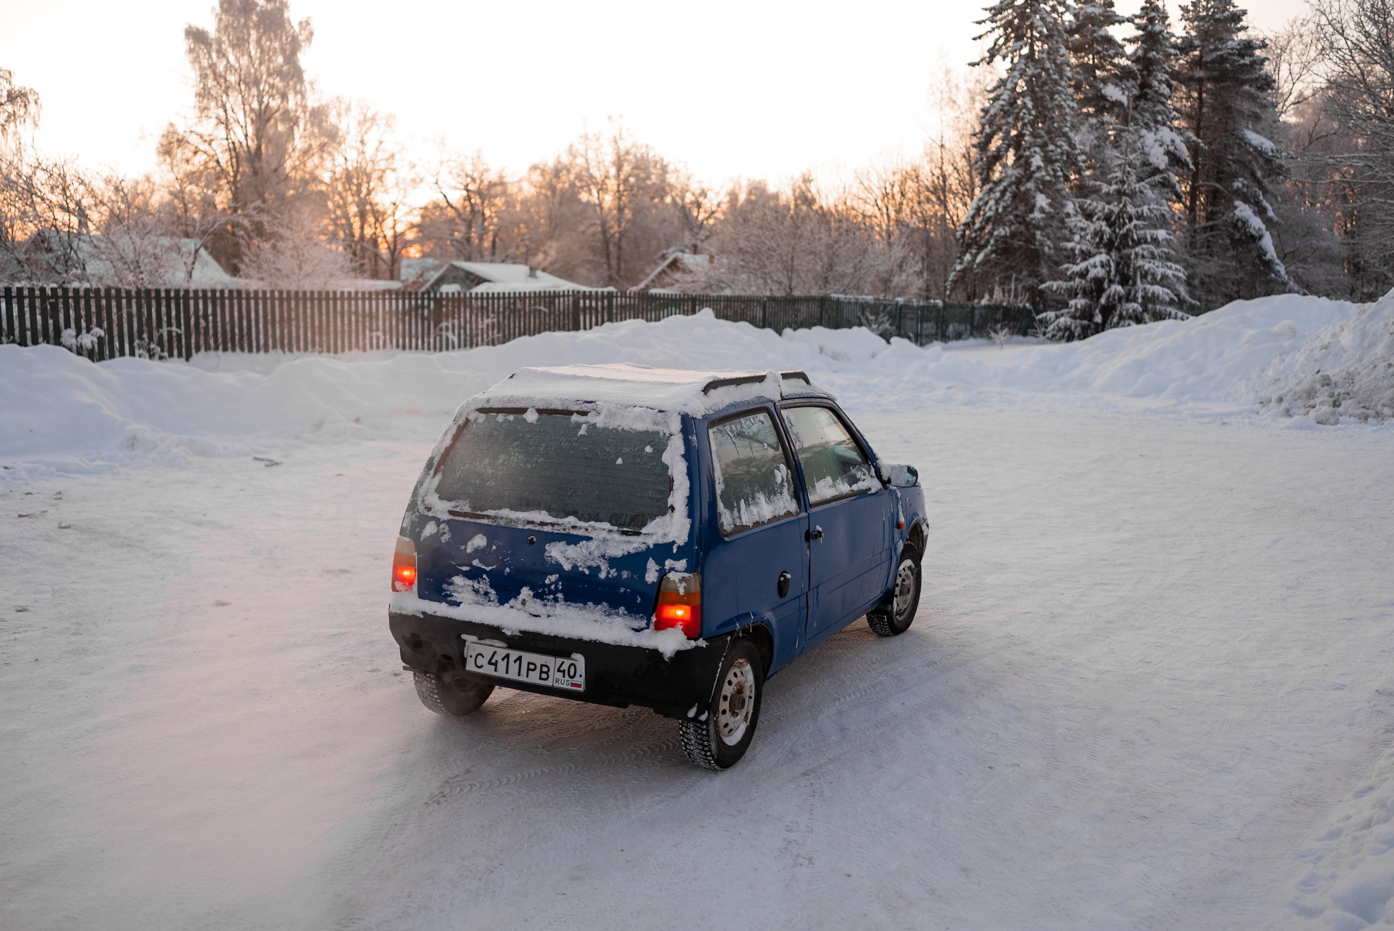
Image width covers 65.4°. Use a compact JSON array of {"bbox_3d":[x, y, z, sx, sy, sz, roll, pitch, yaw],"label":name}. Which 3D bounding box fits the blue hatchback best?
[{"bbox_3d":[0.094,0.266,5.287,1.440,1.430,3.200,4,7,27],"label":"blue hatchback"}]

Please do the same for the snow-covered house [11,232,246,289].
[{"bbox_3d":[-27.900,-8.650,52.800,7.200,4.700,7.600,7,9,40],"label":"snow-covered house"}]

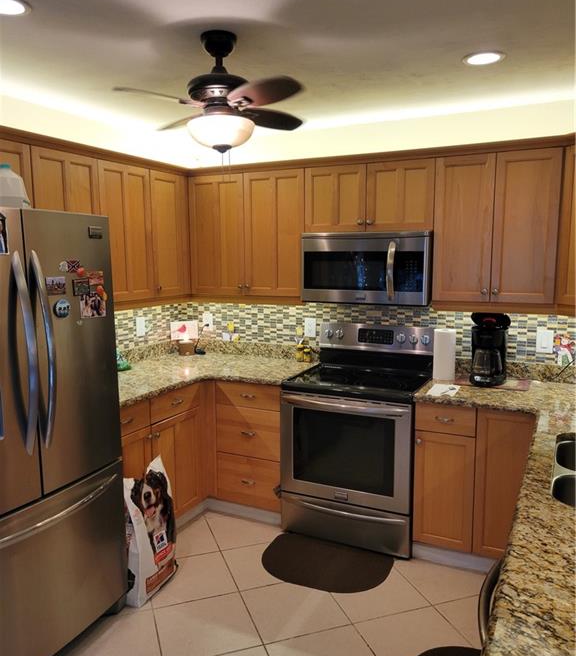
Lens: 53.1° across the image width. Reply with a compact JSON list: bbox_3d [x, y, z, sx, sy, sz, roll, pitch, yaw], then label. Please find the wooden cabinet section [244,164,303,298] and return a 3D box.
[{"bbox_3d":[-0.021,-0.599,3.709,0.415,0.767,0.318,3,8,26],"label":"wooden cabinet section"}]

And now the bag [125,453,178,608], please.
[{"bbox_3d":[-0.724,0.982,2.861,0.185,0.600,0.375,2,7,19],"label":"bag"}]

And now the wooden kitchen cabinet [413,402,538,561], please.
[{"bbox_3d":[1.054,0.728,3.141,0.568,0.760,0.625,3,8,27],"label":"wooden kitchen cabinet"}]

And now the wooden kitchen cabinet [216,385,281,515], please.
[{"bbox_3d":[-0.105,0.699,3.742,0.467,0.818,0.605,3,8,26],"label":"wooden kitchen cabinet"}]

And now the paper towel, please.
[{"bbox_3d":[0.891,0.150,3.268,0.120,0.286,0.120,3,8,27],"label":"paper towel"}]

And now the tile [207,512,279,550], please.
[{"bbox_3d":[-0.244,1.206,3.445,0.407,0.012,0.407,-3,8,-19],"label":"tile"}]

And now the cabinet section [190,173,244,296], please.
[{"bbox_3d":[-0.396,-0.619,3.890,0.418,0.767,0.318,3,8,26],"label":"cabinet section"}]

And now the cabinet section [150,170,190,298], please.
[{"bbox_3d":[-0.879,-0.597,3.738,0.318,0.767,0.380,3,8,26],"label":"cabinet section"}]

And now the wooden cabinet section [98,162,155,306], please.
[{"bbox_3d":[-1.056,-0.550,3.377,0.318,0.767,0.430,3,8,26],"label":"wooden cabinet section"}]

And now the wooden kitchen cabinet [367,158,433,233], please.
[{"bbox_3d":[0.687,-0.745,3.318,0.383,0.383,0.328,3,8,27],"label":"wooden kitchen cabinet"}]

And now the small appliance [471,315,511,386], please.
[{"bbox_3d":[1.129,0.104,3.226,0.202,0.400,0.225,3,8,26],"label":"small appliance"}]

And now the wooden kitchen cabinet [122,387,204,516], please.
[{"bbox_3d":[-0.981,0.717,3.303,0.610,0.760,0.830,3,8,27],"label":"wooden kitchen cabinet"}]

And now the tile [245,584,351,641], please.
[{"bbox_3d":[0.026,1.308,2.687,0.407,0.012,0.407,-3,7,-19],"label":"tile"}]

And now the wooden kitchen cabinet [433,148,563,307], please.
[{"bbox_3d":[1.137,-0.530,3.139,0.620,0.790,0.320,3,8,26],"label":"wooden kitchen cabinet"}]

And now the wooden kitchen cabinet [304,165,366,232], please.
[{"bbox_3d":[0.344,-0.766,3.491,0.387,0.383,0.328,3,8,27],"label":"wooden kitchen cabinet"}]

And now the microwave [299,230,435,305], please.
[{"bbox_3d":[0.493,-0.356,3.419,0.757,0.410,0.405,3,8,27],"label":"microwave"}]

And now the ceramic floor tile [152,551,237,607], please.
[{"bbox_3d":[-0.497,1.273,2.927,0.407,0.012,0.407,-3,8,-19],"label":"ceramic floor tile"}]

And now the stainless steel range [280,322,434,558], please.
[{"bbox_3d":[0.431,0.606,3.415,0.756,1.195,0.690,3,8,26],"label":"stainless steel range"}]

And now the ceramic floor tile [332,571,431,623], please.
[{"bbox_3d":[0.415,1.289,2.821,0.407,0.012,0.407,-3,7,-19],"label":"ceramic floor tile"}]

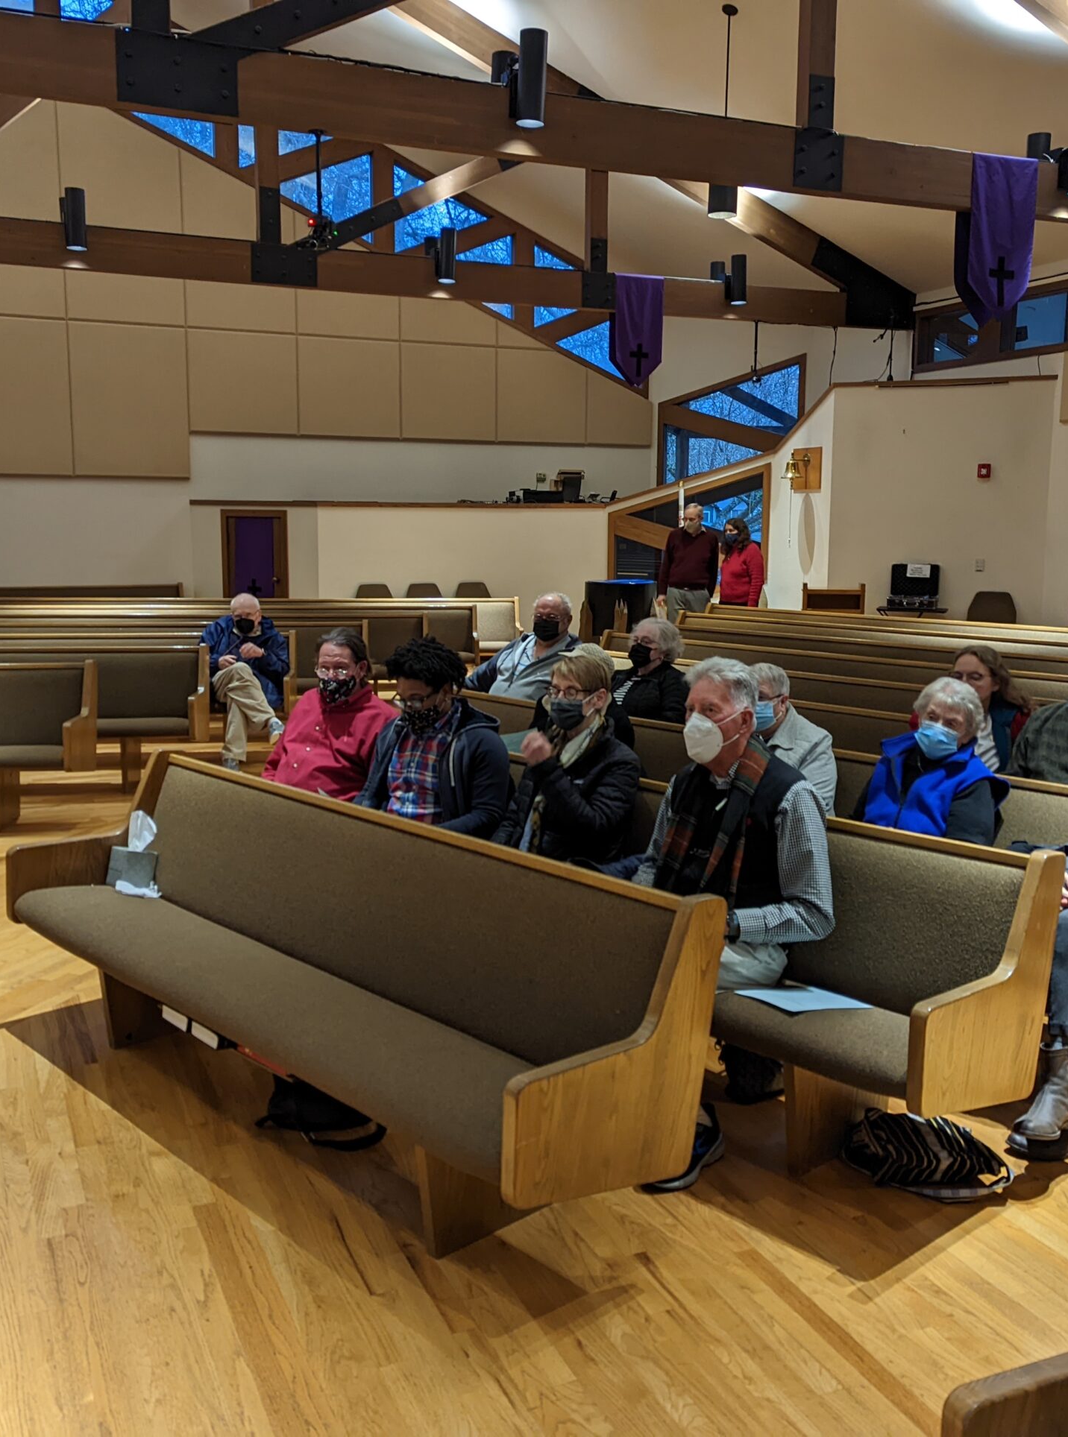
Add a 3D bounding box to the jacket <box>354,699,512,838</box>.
[{"bbox_3d":[-0.332,0.237,4.376,0.520,0.580,0.420,7,11,37],"label":"jacket"}]

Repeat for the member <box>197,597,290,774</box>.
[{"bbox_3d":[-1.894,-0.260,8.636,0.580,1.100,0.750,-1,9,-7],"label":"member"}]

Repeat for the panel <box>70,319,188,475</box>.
[{"bbox_3d":[-4.815,-3.811,15.795,1.330,1.800,0.060,-3,9,-23],"label":"panel"}]

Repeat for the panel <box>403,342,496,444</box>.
[{"bbox_3d":[-1.020,-3.888,15.820,1.200,1.112,0.050,-4,9,-25],"label":"panel"}]

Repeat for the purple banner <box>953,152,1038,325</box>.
[{"bbox_3d":[2.808,-2.916,8.056,0.500,0.980,0.170,-3,9,-23],"label":"purple banner"}]

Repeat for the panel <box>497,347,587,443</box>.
[{"bbox_3d":[0.058,-3.957,16.327,1.170,1.112,0.050,-4,9,-25],"label":"panel"}]

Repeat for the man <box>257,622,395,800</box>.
[{"bbox_3d":[-0.768,0.300,4.750,0.540,1.220,0.680,7,11,39],"label":"man"}]

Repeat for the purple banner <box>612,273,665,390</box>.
[{"bbox_3d":[0.958,-3.560,12.241,0.500,1.000,0.170,-3,9,-23],"label":"purple banner"}]

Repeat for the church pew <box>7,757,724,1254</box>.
[{"bbox_3d":[-0.624,0.666,3.464,0.578,0.811,2.378,-7,12,-42],"label":"church pew"}]

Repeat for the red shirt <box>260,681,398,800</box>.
[{"bbox_3d":[-0.749,0.152,4.925,0.420,0.600,0.560,-7,11,-42],"label":"red shirt"}]

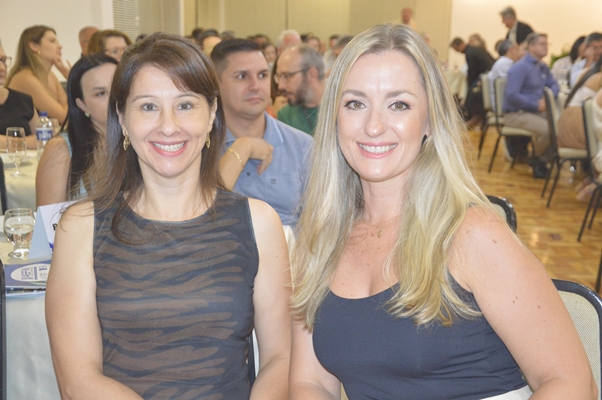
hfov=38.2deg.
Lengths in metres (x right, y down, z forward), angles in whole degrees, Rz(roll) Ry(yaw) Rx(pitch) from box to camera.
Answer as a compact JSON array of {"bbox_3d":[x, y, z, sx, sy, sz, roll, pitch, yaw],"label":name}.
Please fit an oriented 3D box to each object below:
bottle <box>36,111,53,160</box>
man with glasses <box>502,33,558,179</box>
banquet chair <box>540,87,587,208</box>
[{"bbox_3d":[-1.087,-0.257,3.663,0.067,0.222,0.067,0,11,0],"label":"bottle"},{"bbox_3d":[2.239,-0.879,8.027,0.660,1.310,0.520,9,14,39],"label":"man with glasses"},{"bbox_3d":[2.192,-0.409,6.718,0.560,0.890,0.450,2,11,10],"label":"banquet chair"}]

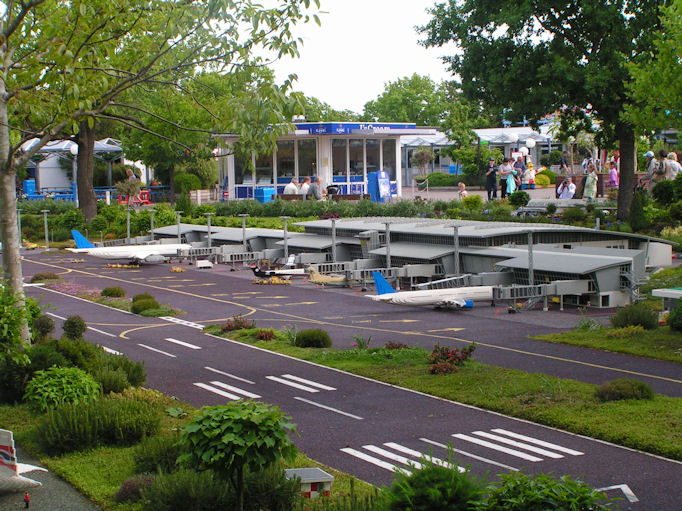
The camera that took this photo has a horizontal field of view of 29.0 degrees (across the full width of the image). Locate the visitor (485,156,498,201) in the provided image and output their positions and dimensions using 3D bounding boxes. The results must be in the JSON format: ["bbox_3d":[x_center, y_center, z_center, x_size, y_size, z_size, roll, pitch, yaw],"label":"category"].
[{"bbox_3d":[6.159,-3.130,54.000,0.560,1.730,0.420,-1,4,7],"label":"visitor"}]

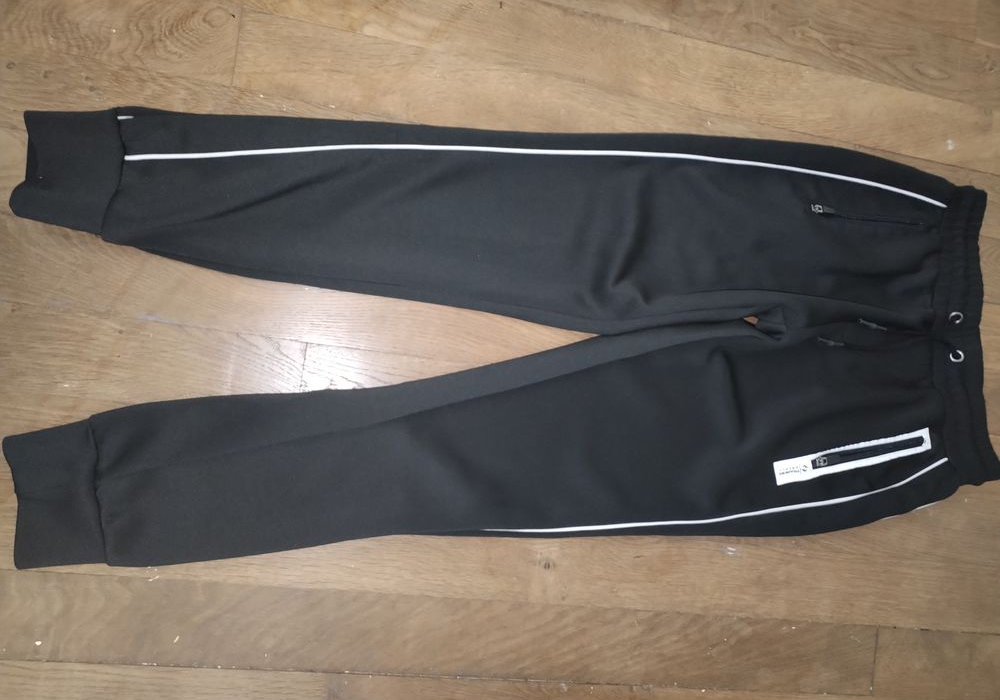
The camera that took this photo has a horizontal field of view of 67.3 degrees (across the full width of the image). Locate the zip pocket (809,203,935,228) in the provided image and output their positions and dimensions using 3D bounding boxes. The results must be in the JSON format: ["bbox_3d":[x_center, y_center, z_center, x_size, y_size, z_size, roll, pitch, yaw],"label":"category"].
[{"bbox_3d":[0.395,-0.142,0.797,0.151,0.010,0.014,3,87,-13],"label":"zip pocket"}]

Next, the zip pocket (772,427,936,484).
[{"bbox_3d":[0.370,0.111,0.783,0.188,0.010,0.023,-10,90,-13],"label":"zip pocket"}]

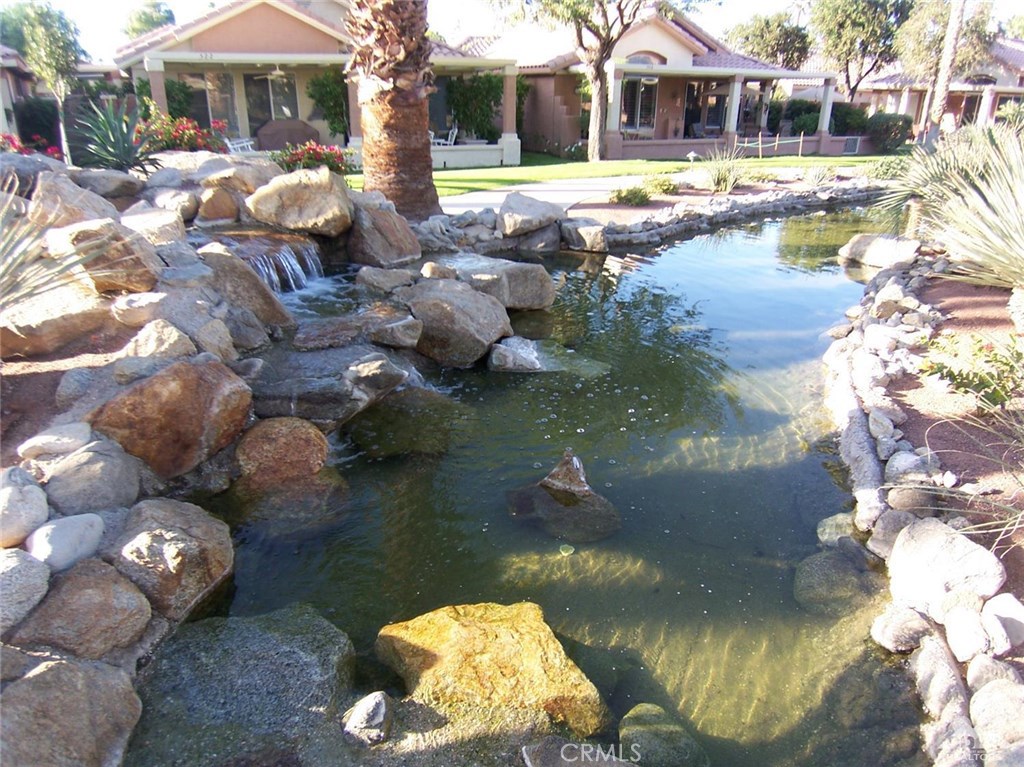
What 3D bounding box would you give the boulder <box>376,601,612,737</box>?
[{"bbox_3d":[-0.060,0.937,2.331,0.700,0.290,0.460,7,22,19],"label":"boulder"}]

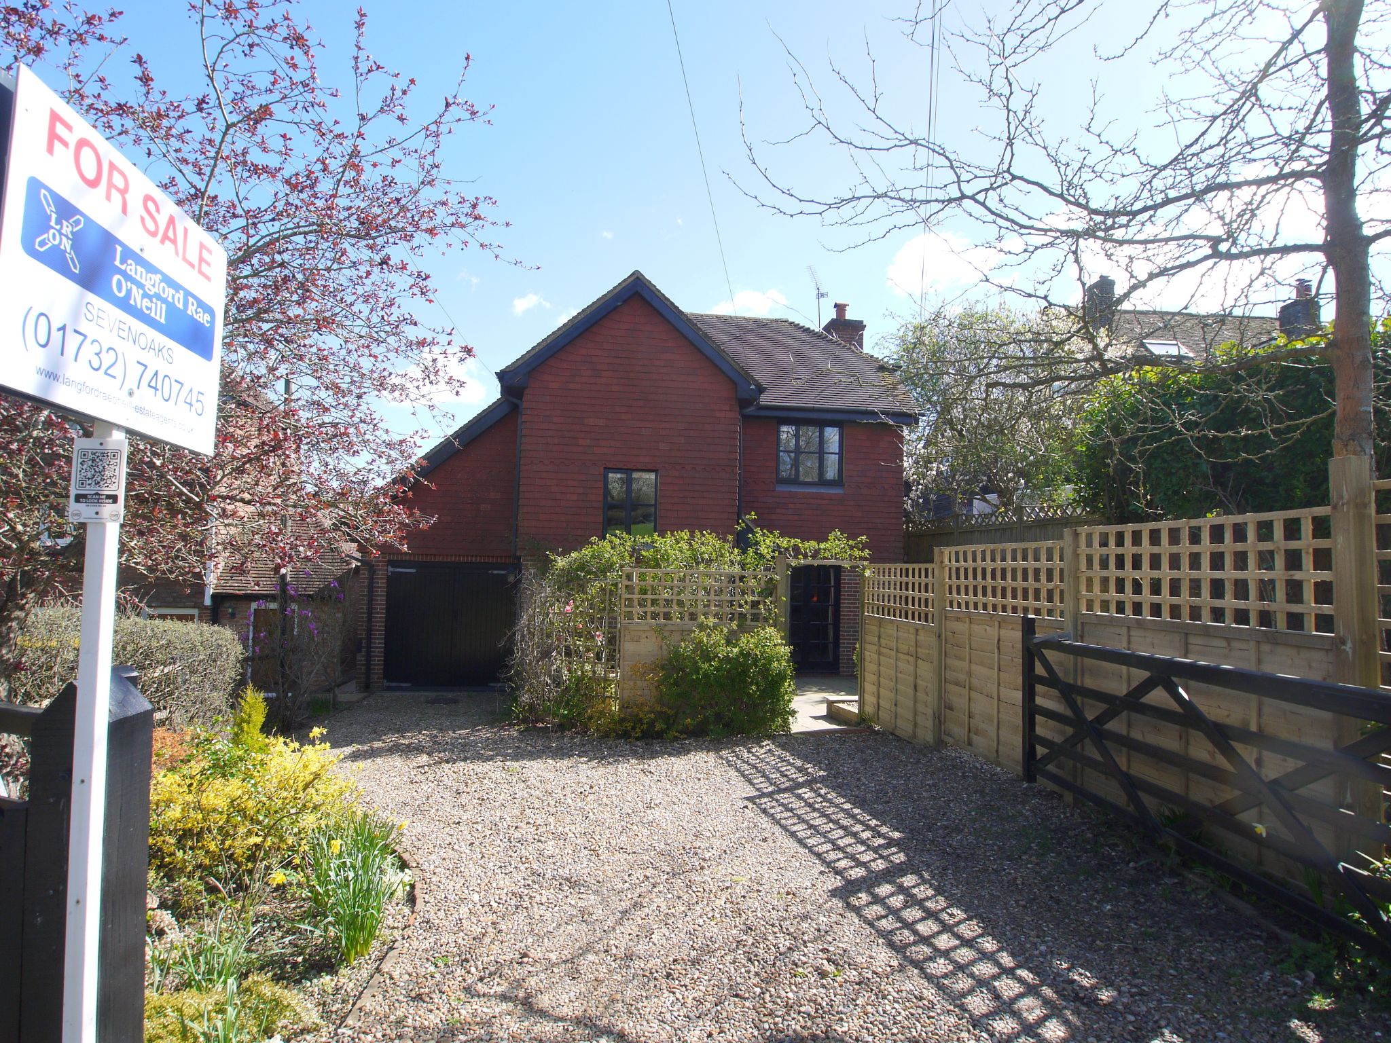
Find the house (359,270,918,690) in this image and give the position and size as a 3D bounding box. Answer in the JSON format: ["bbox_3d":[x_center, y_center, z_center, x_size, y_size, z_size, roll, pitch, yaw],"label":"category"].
[{"bbox_3d":[-1.115,-0.813,15.207,10.100,7.900,7.800,2,-3,-8],"label":"house"}]

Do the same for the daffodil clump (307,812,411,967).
[{"bbox_3d":[-1.352,1.465,2.880,0.400,0.500,0.400,1,-3,0],"label":"daffodil clump"}]

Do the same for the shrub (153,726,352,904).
[{"bbox_3d":[-2.345,1.384,3.720,1.120,0.740,1.000,1,-3,0],"label":"shrub"}]

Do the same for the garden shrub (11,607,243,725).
[{"bbox_3d":[-5.899,1.474,7.500,2.500,1.150,1.050,1,-3,0],"label":"garden shrub"}]

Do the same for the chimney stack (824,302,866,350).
[{"bbox_3d":[3.585,-4.601,17.419,0.760,1.350,0.850,2,-3,-8],"label":"chimney stack"}]

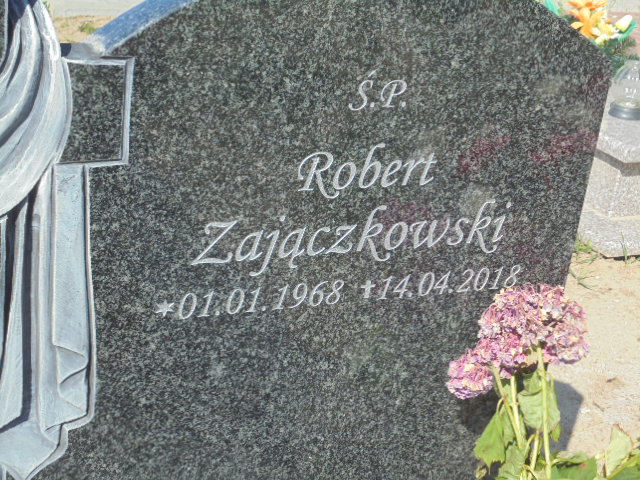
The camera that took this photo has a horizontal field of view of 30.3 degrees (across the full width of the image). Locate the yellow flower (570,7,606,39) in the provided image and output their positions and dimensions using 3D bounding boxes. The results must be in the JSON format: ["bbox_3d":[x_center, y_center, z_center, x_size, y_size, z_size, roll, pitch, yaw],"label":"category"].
[{"bbox_3d":[0.669,-0.542,2.950,0.090,0.080,0.065,13,24,10],"label":"yellow flower"}]

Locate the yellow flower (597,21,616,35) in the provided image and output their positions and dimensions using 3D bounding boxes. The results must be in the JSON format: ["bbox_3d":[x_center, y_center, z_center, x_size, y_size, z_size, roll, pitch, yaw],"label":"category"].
[{"bbox_3d":[0.714,-0.530,2.950,0.050,0.038,0.045,13,24,11],"label":"yellow flower"}]

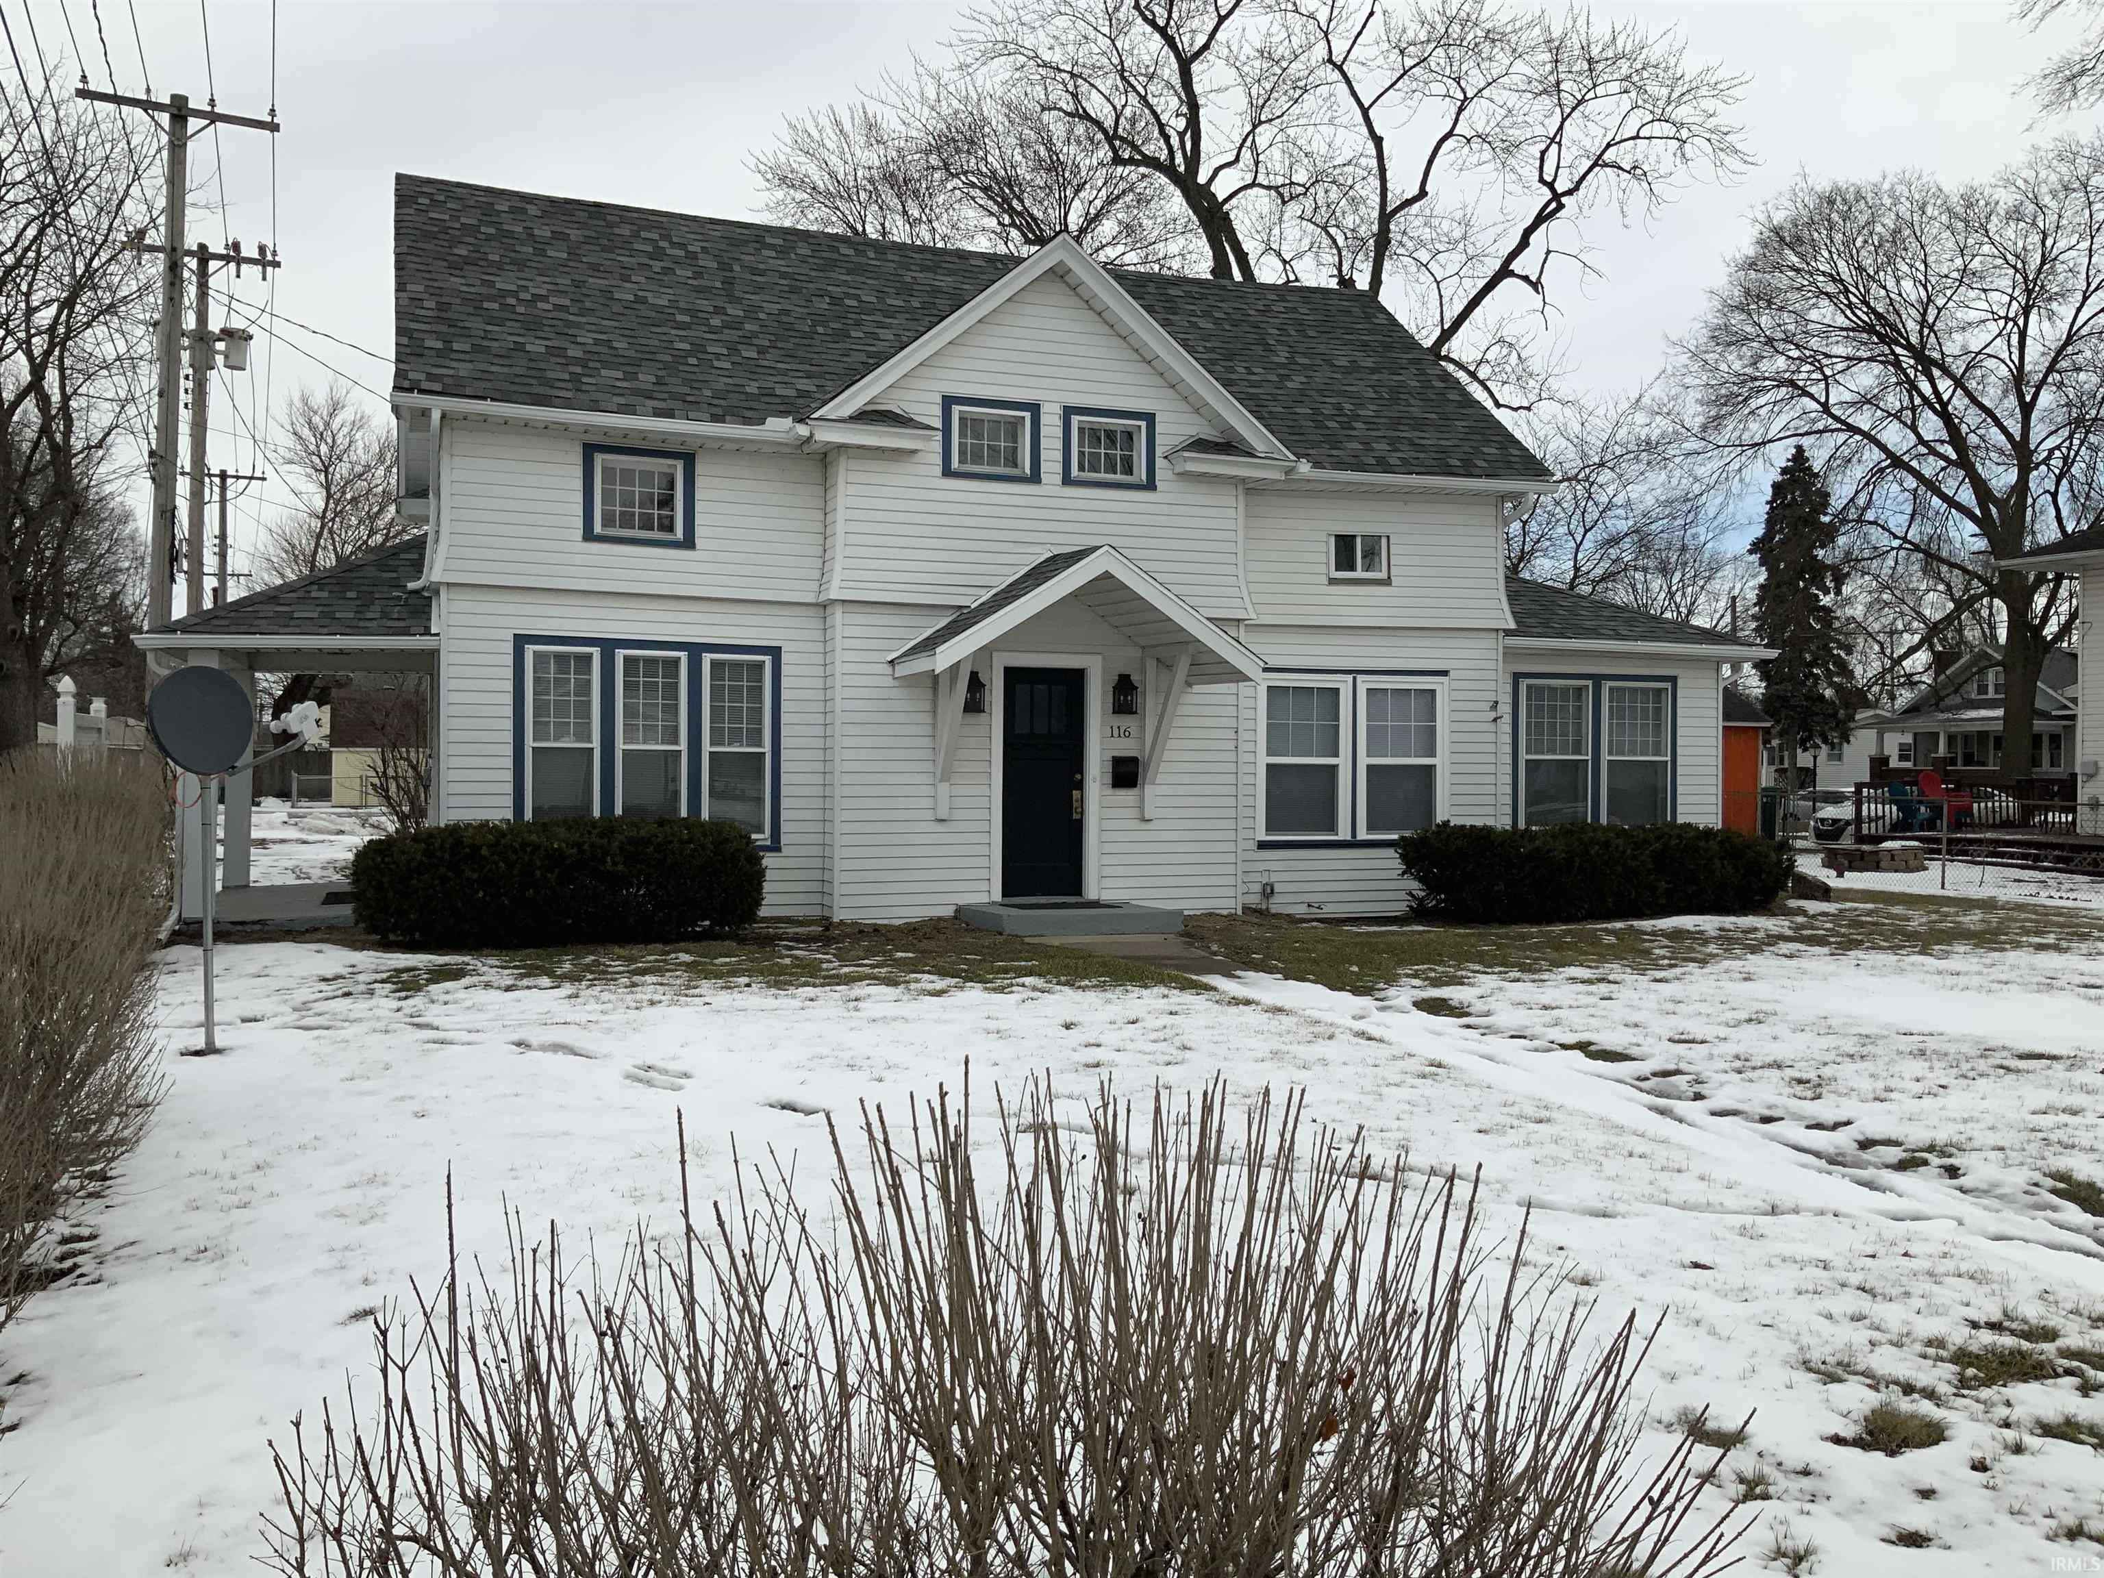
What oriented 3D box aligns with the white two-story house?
[{"bbox_3d":[-0.583,-2.270,18.012,15.090,6.770,8.000,0,1,-21],"label":"white two-story house"}]

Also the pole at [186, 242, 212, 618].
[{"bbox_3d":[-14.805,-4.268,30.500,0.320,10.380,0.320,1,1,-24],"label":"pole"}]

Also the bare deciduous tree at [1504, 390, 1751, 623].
[{"bbox_3d":[14.289,-4.660,45.000,6.800,11.280,6.800,0,1,-21],"label":"bare deciduous tree"}]

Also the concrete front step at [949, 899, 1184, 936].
[{"bbox_3d":[0.140,1.081,14.731,1.600,0.180,1.120,0,1,-21],"label":"concrete front step"}]

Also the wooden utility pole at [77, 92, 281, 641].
[{"bbox_3d":[-11.854,-4.144,23.500,2.440,10.330,0.360,2,1,-24],"label":"wooden utility pole"}]

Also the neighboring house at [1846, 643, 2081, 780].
[{"bbox_3d":[38.187,-2.377,67.461,12.500,6.500,9.500,0,1,-22],"label":"neighboring house"}]

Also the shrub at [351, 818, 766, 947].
[{"bbox_3d":[-3.674,0.670,13.255,2.950,0.950,1.200,0,1,-21],"label":"shrub"}]

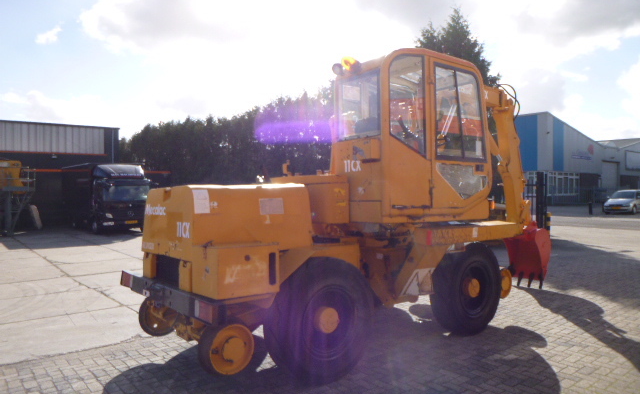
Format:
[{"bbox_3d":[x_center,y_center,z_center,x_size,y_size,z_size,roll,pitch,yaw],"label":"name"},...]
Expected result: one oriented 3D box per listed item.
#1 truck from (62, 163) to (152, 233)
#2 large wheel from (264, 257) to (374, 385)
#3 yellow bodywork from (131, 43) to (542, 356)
[{"bbox_3d":[-11.602,0.074,25.131,2.450,3.400,7.800,0,0,-38],"label":"truck"},{"bbox_3d":[0.009,1.089,4.122,1.080,1.080,0.340,0,0,-39],"label":"large wheel"},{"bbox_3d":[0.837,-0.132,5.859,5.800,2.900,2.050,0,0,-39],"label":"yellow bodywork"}]

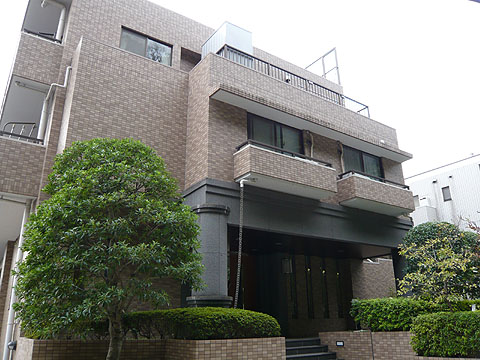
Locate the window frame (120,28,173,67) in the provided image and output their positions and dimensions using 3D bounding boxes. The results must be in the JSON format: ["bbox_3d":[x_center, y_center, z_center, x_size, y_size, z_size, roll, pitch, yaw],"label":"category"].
[{"bbox_3d":[-2.598,-3.644,10.913,1.500,0.880,0.100,12,-23,-32],"label":"window frame"}]

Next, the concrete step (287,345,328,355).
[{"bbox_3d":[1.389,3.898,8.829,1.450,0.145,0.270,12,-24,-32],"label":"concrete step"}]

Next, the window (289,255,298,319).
[{"bbox_3d":[1.521,3.057,11.215,0.200,1.800,0.100,12,-23,-32],"label":"window"}]

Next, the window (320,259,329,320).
[{"bbox_3d":[2.574,3.281,11.890,0.200,1.800,0.100,12,-23,-32],"label":"window"}]

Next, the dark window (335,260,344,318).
[{"bbox_3d":[3.124,3.399,12.242,0.200,1.800,0.100,12,-23,-32],"label":"dark window"}]

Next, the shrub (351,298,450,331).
[{"bbox_3d":[3.745,3.201,9.191,2.000,0.680,1.150,12,-23,-32],"label":"shrub"}]

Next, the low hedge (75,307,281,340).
[{"bbox_3d":[-1.037,2.496,6.757,3.300,0.500,1.100,2,-20,-7],"label":"low hedge"}]

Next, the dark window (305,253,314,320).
[{"bbox_3d":[2.061,3.172,11.561,0.200,1.800,0.100,12,-23,-32],"label":"dark window"}]

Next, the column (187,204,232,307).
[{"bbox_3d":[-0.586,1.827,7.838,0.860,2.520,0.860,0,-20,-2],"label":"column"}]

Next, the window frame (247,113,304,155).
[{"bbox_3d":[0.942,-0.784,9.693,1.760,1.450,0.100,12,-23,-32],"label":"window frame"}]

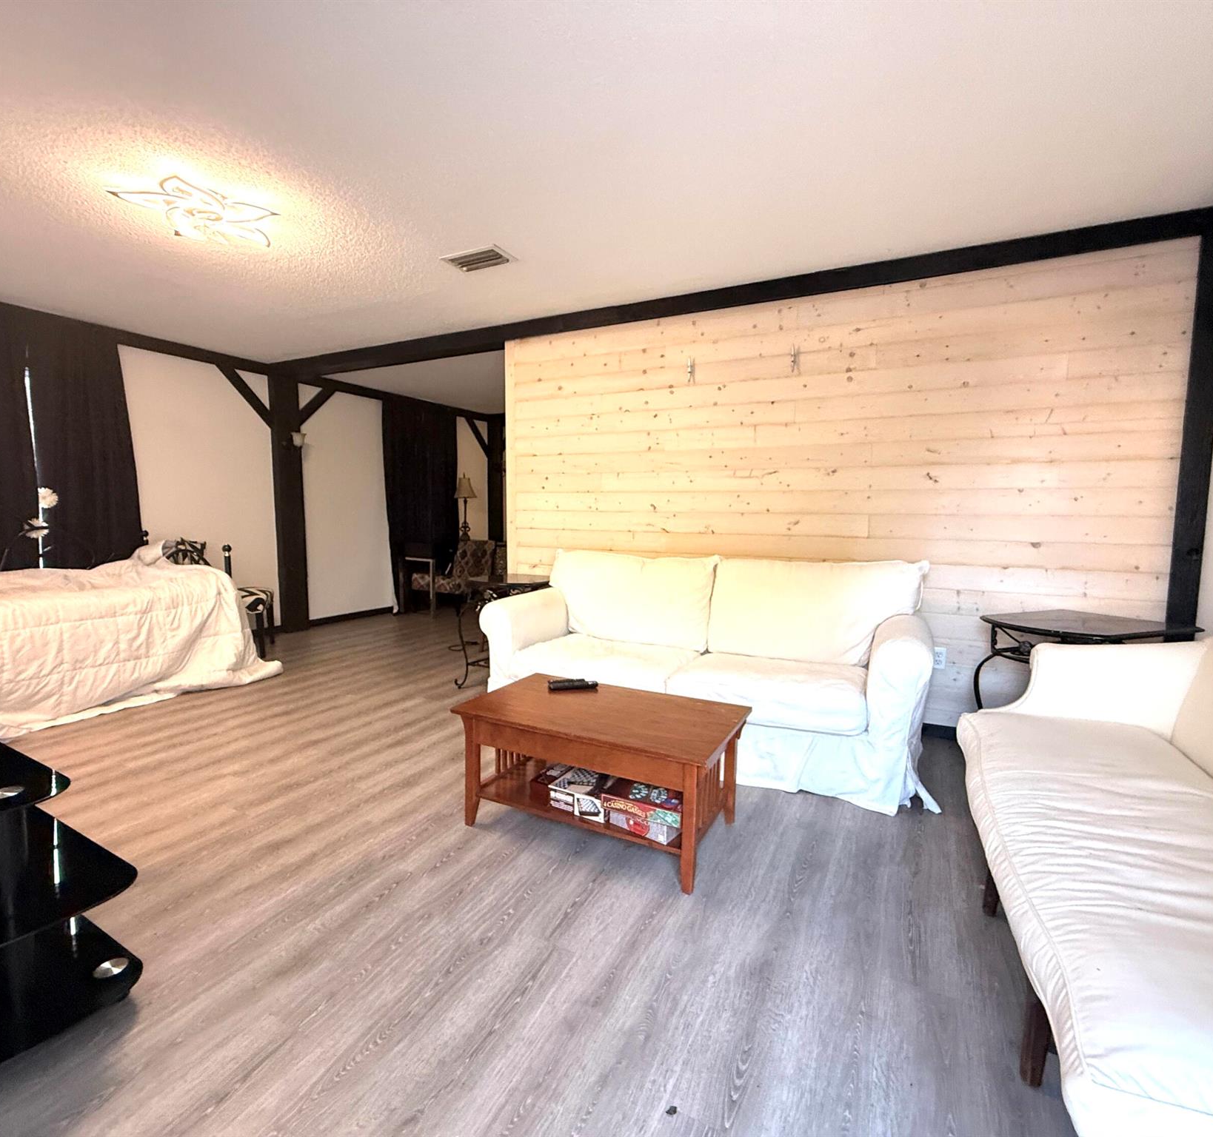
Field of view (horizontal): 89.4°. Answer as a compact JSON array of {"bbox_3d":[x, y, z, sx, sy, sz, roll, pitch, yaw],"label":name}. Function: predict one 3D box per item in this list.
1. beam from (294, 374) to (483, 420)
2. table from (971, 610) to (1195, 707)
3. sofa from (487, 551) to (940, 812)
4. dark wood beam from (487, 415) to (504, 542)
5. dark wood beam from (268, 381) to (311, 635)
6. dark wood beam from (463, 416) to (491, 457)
[{"bbox_3d":[-2.292,-1.913,7.059,0.171,0.106,2.879,3,6,27],"label":"beam"},{"bbox_3d":[1.936,0.588,2.556,0.602,0.728,0.566,-2,6,-19],"label":"table"},{"bbox_3d":[0.459,0.419,3.205,2.159,0.926,0.944,3,6,27],"label":"sofa"},{"bbox_3d":[-1.577,-0.819,8.563,0.142,2.360,0.189,3,6,27],"label":"dark wood beam"},{"bbox_3d":[-3.014,-0.567,5.811,0.142,2.360,0.236,3,6,27],"label":"dark wood beam"},{"bbox_3d":[-1.734,-1.768,8.134,0.100,0.660,0.100,3,51,27],"label":"dark wood beam"}]

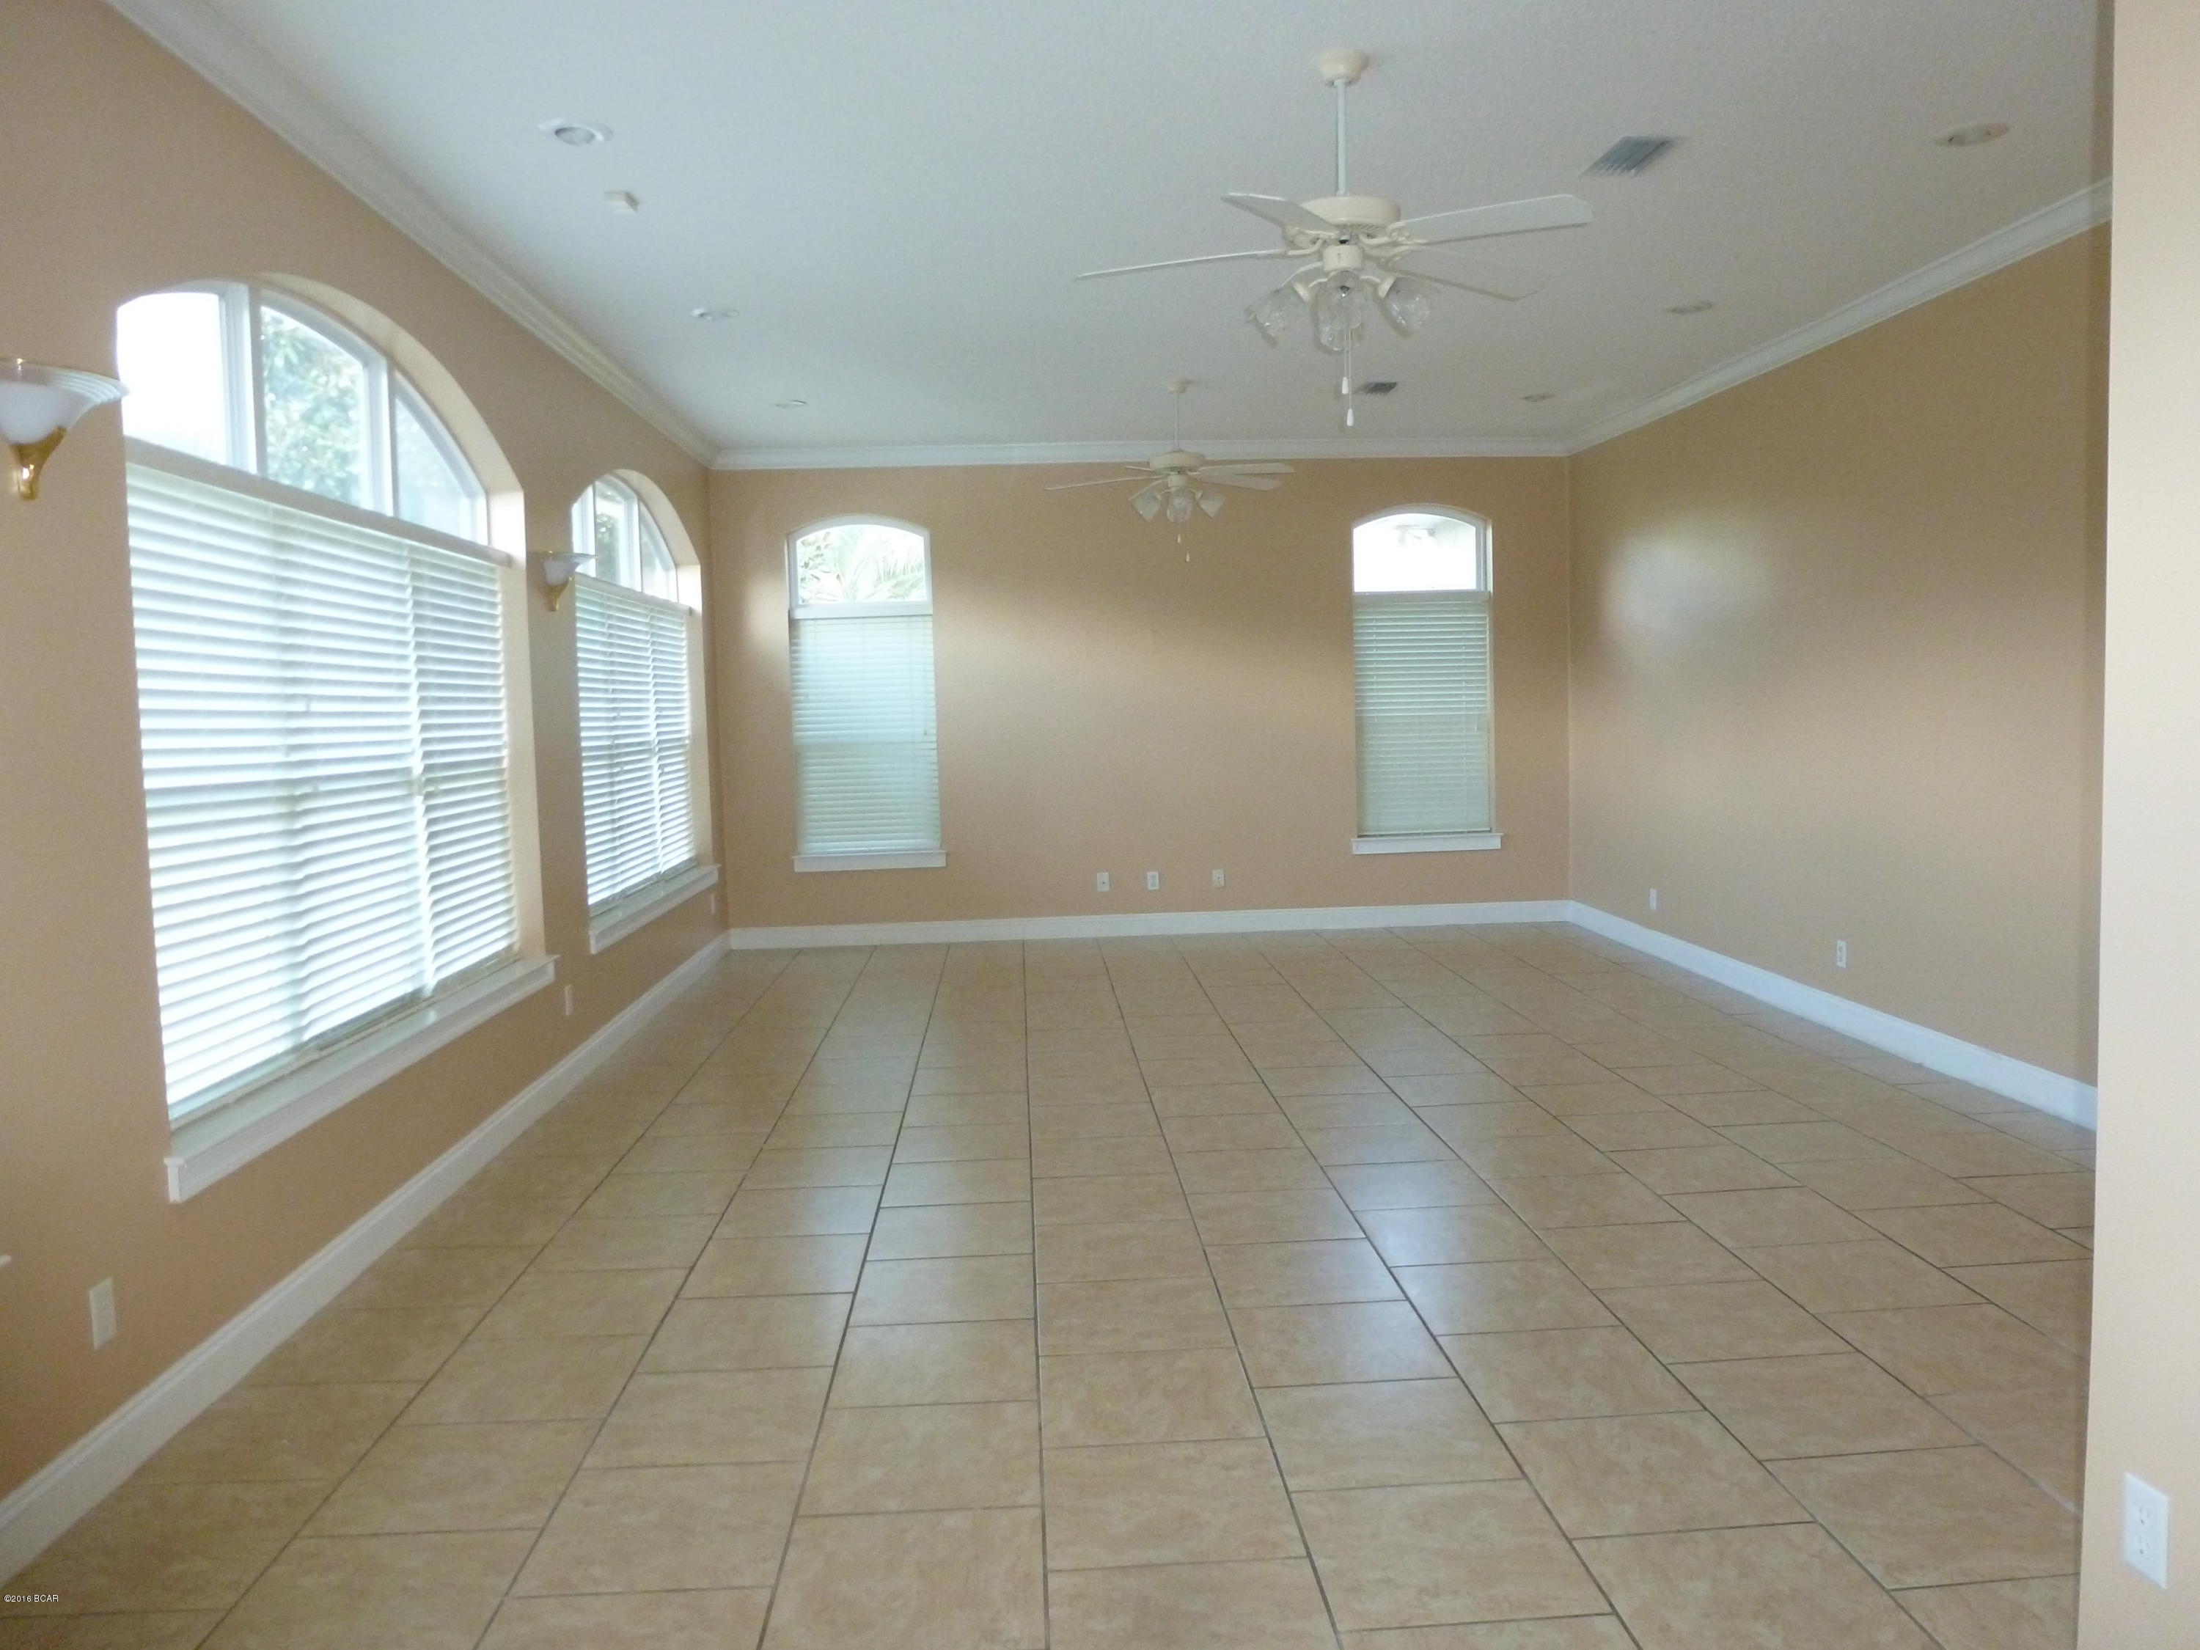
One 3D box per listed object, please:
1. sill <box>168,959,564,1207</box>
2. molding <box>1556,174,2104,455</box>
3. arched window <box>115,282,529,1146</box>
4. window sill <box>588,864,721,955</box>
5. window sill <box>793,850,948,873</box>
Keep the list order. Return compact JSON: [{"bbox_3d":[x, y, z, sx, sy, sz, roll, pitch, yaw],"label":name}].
[{"bbox_3d":[-2.068,0.650,4.533,0.137,0.098,2.649,-2,5,-3],"label":"sill"},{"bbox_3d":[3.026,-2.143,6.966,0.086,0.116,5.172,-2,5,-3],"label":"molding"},{"bbox_3d":[-2.122,-0.443,4.439,0.120,2.064,2.569,-2,5,-3],"label":"arched window"},{"bbox_3d":[-2.245,0.395,7.744,0.137,0.097,2.680,-2,5,-3],"label":"window sill"},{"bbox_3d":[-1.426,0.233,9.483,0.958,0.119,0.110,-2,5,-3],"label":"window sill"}]

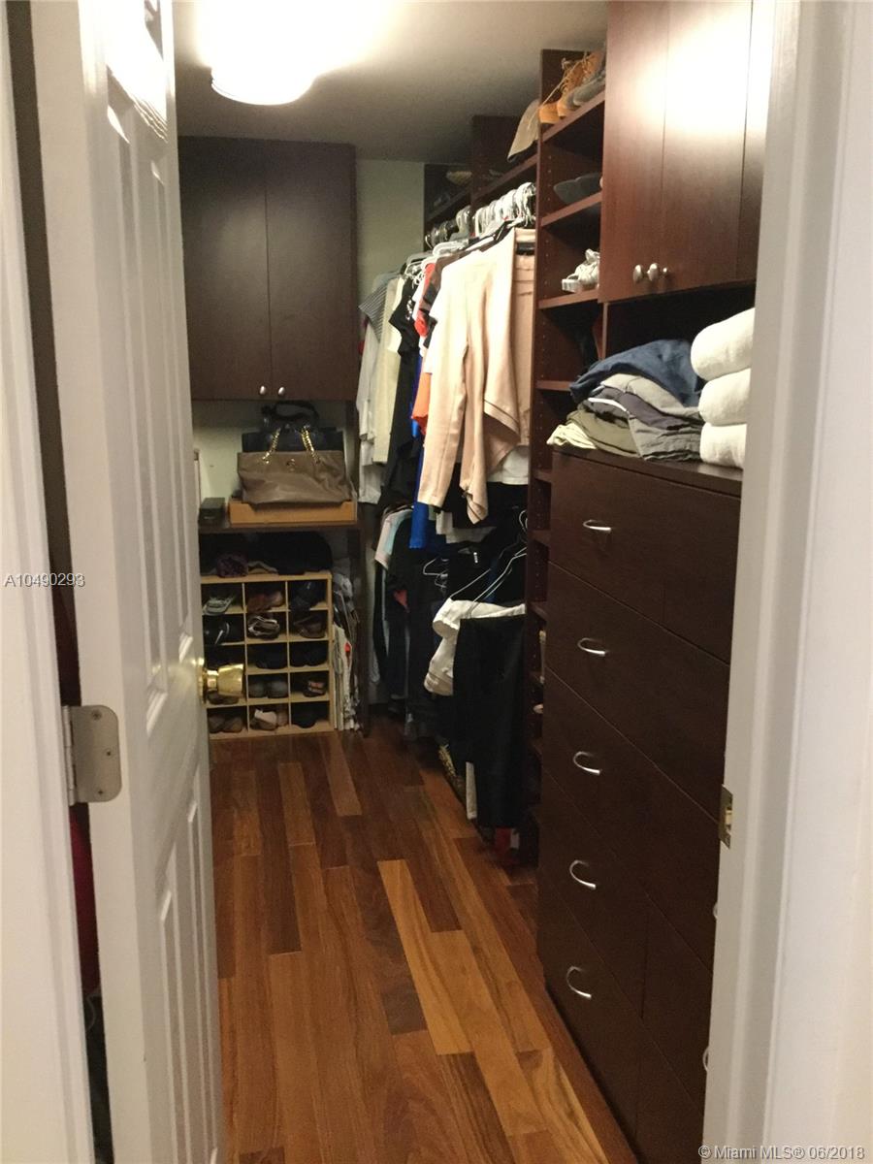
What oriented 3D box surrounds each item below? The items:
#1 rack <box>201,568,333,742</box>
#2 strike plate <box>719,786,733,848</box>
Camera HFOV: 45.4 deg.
[{"bbox_3d":[-0.650,0.250,3.970,0.480,0.605,0.295,-2,12,-11],"label":"rack"},{"bbox_3d":[0.285,0.230,1.021,0.005,0.057,0.030,-2,12,-11],"label":"strike plate"}]

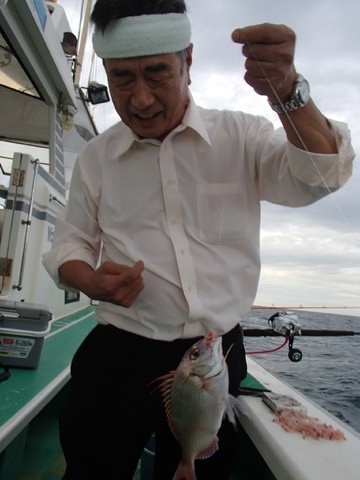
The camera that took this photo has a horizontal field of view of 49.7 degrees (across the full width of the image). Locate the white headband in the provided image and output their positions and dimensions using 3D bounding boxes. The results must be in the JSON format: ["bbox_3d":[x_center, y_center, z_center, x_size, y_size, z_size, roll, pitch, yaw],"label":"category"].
[{"bbox_3d":[-0.069,-0.379,0.715,0.178,0.061,0.205,-1,31,7],"label":"white headband"}]

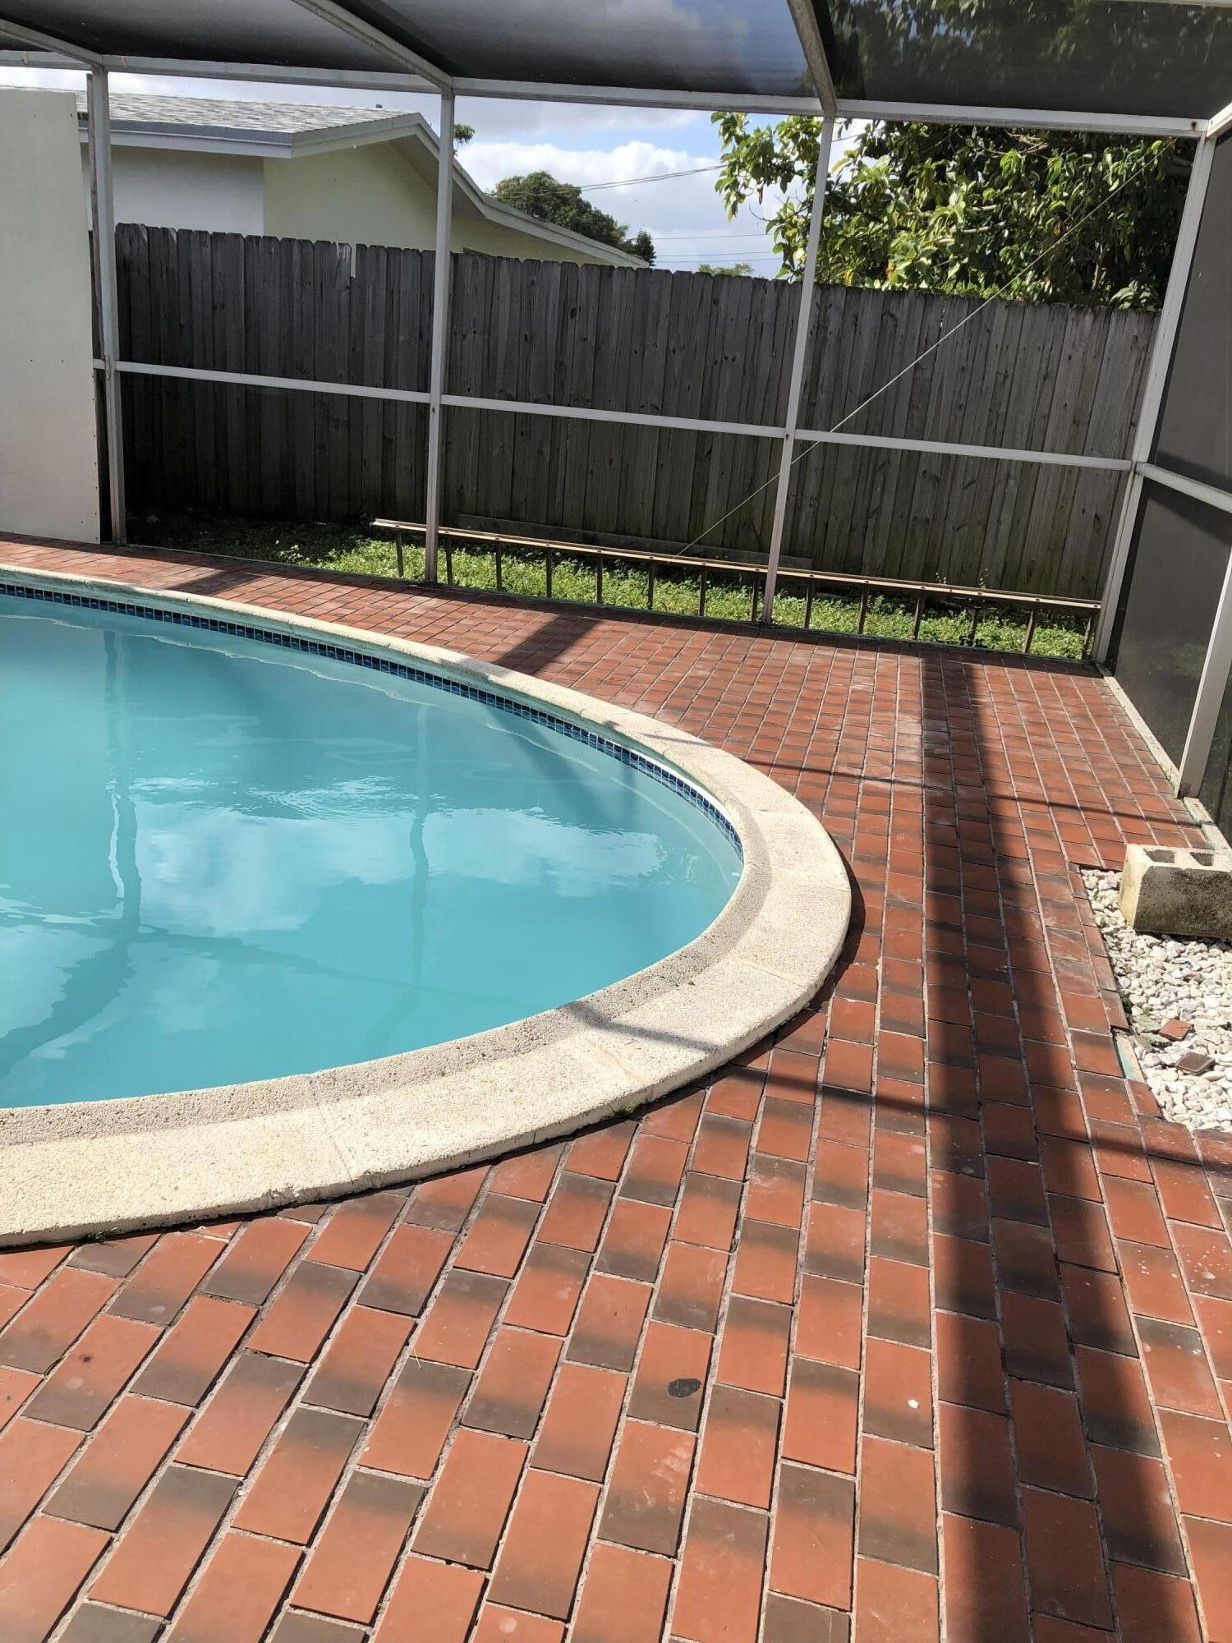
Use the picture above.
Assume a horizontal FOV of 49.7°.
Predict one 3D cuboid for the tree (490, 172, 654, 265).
[{"bbox_3d":[-1.577,-13.558,33.910,4.600,5.500,4.400,5,19,0],"label":"tree"}]

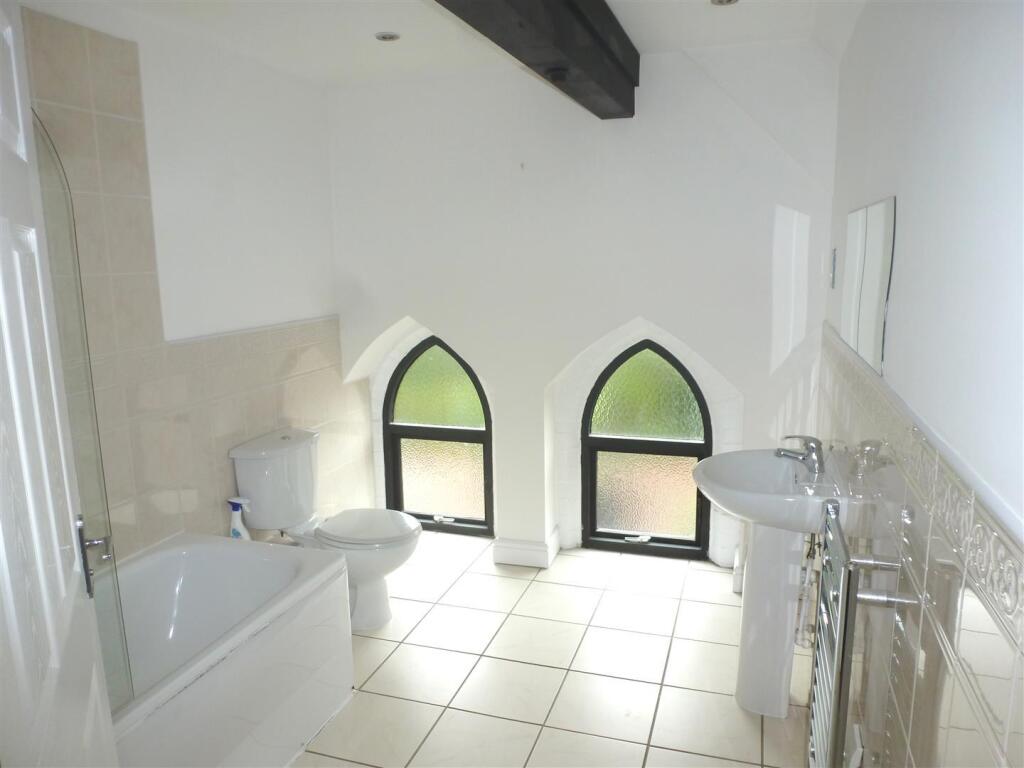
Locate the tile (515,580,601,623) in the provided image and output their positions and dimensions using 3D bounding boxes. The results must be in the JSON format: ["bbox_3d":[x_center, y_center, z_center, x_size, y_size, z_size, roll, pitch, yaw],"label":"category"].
[{"bbox_3d":[0.204,0.958,3.107,0.331,0.010,0.331,2,10,18],"label":"tile"}]

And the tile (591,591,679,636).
[{"bbox_3d":[0.523,0.970,3.003,0.331,0.010,0.331,2,10,18],"label":"tile"}]

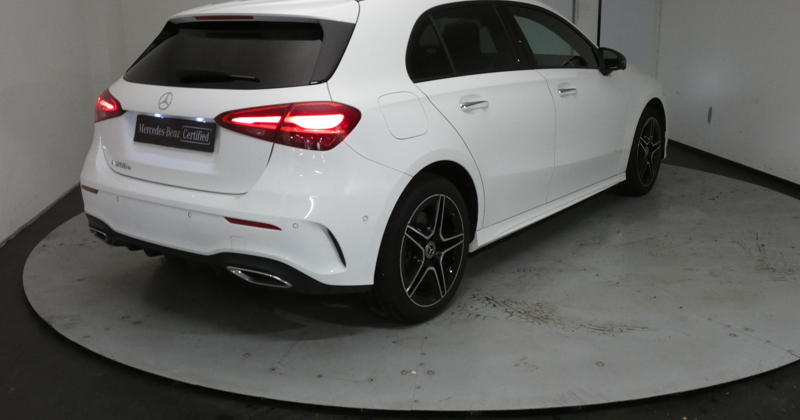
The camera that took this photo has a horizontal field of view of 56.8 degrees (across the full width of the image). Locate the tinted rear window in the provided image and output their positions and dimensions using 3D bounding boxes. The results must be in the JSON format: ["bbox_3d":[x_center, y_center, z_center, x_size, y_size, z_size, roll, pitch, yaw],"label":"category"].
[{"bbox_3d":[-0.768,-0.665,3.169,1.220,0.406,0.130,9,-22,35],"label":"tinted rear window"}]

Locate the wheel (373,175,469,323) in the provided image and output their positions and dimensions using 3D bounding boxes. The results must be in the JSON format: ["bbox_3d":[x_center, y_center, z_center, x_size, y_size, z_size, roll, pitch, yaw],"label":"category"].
[{"bbox_3d":[0.063,0.158,3.184,0.230,0.650,0.650,9,18,35],"label":"wheel"}]

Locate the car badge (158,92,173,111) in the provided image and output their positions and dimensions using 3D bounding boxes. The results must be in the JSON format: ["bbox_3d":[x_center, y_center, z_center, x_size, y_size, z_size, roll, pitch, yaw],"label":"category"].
[{"bbox_3d":[-0.943,-0.437,2.979,0.085,0.085,0.014,9,-14,35],"label":"car badge"}]

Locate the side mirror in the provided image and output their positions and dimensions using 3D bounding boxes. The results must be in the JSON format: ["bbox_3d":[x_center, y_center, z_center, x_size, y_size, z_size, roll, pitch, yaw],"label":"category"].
[{"bbox_3d":[1.227,-0.863,4.293,0.200,0.165,0.160,9,18,35],"label":"side mirror"}]

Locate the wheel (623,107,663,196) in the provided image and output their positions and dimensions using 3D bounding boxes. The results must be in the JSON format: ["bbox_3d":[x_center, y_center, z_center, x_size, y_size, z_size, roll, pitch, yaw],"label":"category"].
[{"bbox_3d":[1.688,-0.426,5.297,0.230,0.650,0.650,9,18,35],"label":"wheel"}]

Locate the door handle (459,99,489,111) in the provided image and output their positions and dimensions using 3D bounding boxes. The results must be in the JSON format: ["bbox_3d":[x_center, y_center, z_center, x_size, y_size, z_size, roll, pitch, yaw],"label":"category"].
[{"bbox_3d":[0.316,-0.458,3.216,0.050,0.046,0.245,9,18,35],"label":"door handle"}]

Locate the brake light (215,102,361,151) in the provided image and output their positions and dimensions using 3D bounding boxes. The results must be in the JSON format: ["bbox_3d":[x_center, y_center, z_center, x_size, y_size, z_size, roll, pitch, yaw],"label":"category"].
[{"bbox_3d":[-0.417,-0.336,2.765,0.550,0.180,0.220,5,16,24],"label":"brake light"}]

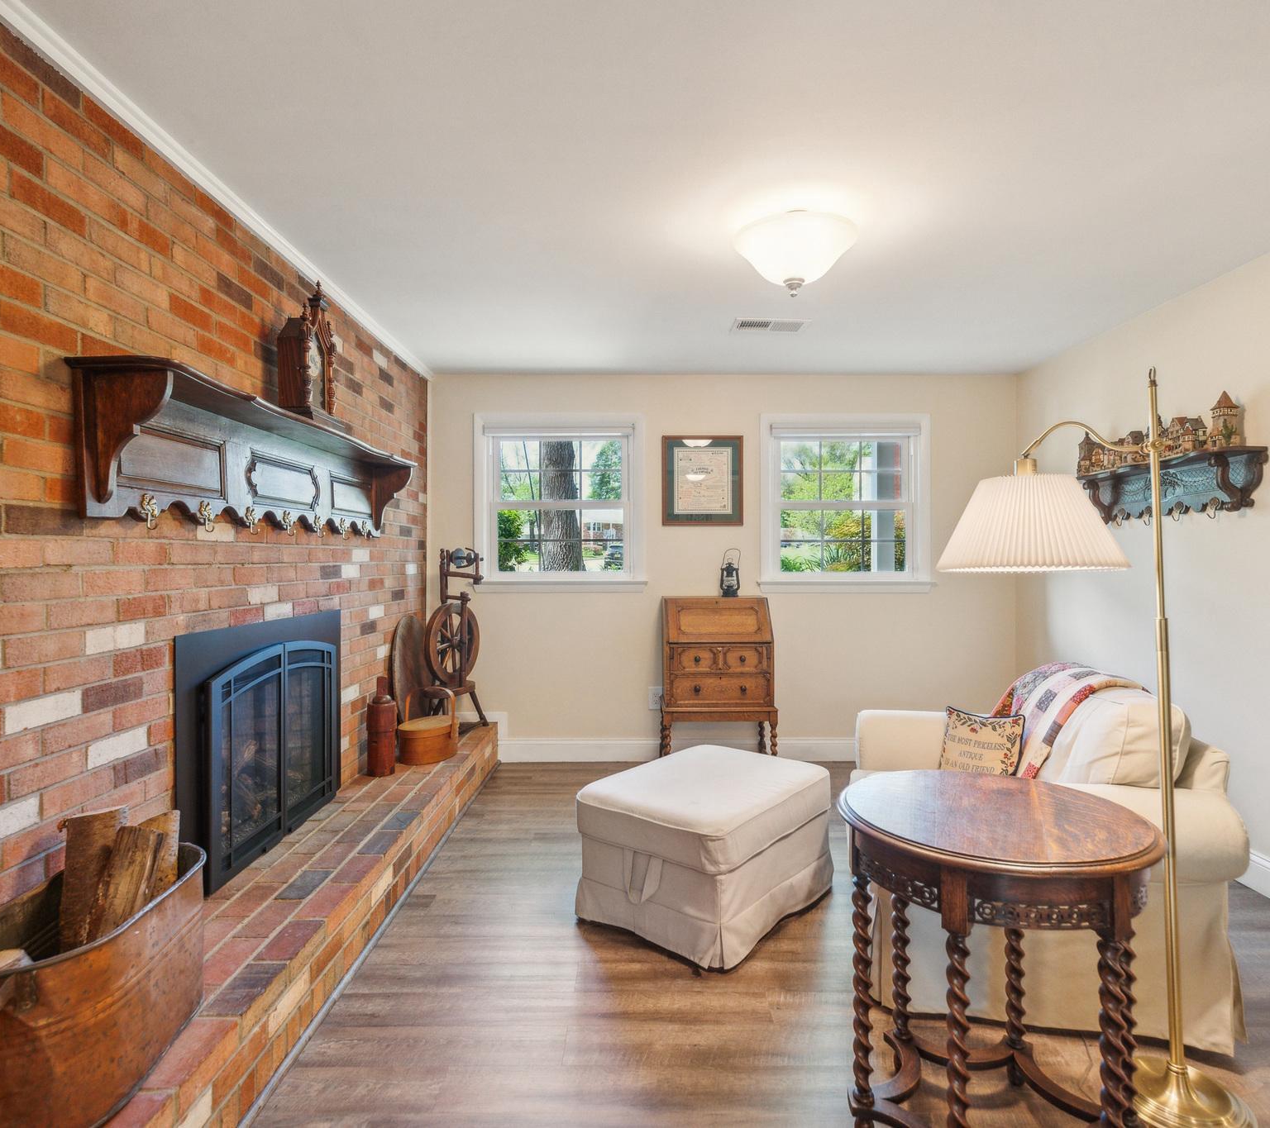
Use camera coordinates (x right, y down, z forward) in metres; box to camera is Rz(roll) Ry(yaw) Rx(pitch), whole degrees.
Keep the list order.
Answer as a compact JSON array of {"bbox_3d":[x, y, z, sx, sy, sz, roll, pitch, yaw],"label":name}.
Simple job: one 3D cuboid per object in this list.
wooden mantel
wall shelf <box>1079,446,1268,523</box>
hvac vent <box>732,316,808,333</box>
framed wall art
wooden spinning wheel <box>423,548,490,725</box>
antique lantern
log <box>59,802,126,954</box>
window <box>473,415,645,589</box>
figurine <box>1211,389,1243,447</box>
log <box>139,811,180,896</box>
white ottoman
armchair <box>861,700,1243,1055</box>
[{"bbox_3d":[-1.146,-0.282,2.493,0.231,0.371,1.840,0,0,1],"label":"wooden mantel"},{"bbox_3d":[2.227,-0.303,3.034,0.161,0.252,0.946,0,0,1],"label":"wall shelf"},{"bbox_3d":[0.645,-1.129,3.352,0.344,0.015,0.203,0,0,1],"label":"hvac vent"},{"bbox_3d":[0.416,-0.515,4.351,0.498,0.555,0.030,0,0,0],"label":"framed wall art"},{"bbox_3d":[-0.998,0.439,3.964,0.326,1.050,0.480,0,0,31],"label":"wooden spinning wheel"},{"bbox_3d":[0.574,0.052,4.240,0.130,0.297,0.100,0,0,0],"label":"antique lantern"},{"bbox_3d":[-1.123,0.730,1.450,0.115,0.420,0.100,5,-17,-38],"label":"log"},{"bbox_3d":[-0.470,-0.383,4.357,1.060,1.080,0.120,0,0,0],"label":"window"},{"bbox_3d":[2.224,-0.536,2.651,0.089,0.225,0.093,0,0,1],"label":"figurine"},{"bbox_3d":[-1.075,0.773,1.574,0.105,0.394,0.086,3,-18,-33],"label":"log"},{"bbox_3d":[0.285,1.029,2.638,0.610,0.440,0.820,0,1,39],"label":"white ottoman"},{"bbox_3d":[1.215,0.811,2.366,0.880,0.880,1.040,0,0,14],"label":"armchair"}]

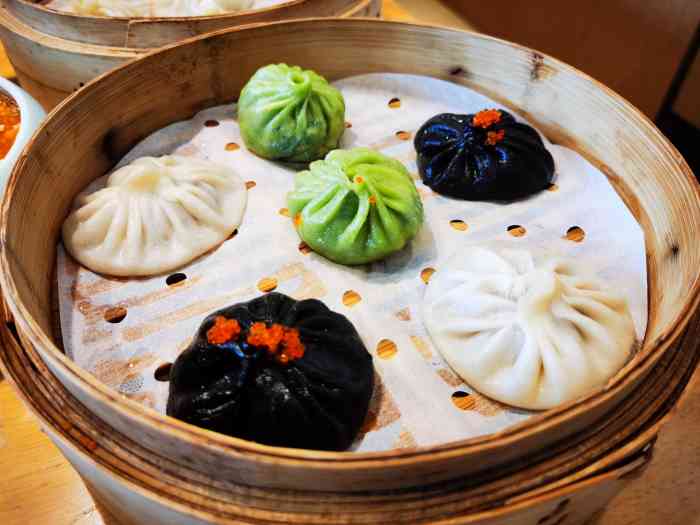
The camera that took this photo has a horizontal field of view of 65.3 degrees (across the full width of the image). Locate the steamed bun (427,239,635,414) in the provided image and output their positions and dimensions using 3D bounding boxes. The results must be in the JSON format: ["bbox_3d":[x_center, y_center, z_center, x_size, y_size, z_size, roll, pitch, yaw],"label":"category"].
[{"bbox_3d":[0.051,0.013,0.157,0.060,0.024,0.056,10,47,10],"label":"steamed bun"}]

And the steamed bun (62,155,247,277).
[{"bbox_3d":[-0.068,-0.022,0.192,0.064,0.023,0.053,-25,51,-22],"label":"steamed bun"}]

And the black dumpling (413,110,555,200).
[{"bbox_3d":[0.052,-0.045,0.213,0.055,0.024,0.048,15,48,15],"label":"black dumpling"}]

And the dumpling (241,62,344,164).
[{"bbox_3d":[-0.025,-0.065,0.228,0.046,0.031,0.045,-1,46,0],"label":"dumpling"}]

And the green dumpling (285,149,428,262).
[{"bbox_3d":[0.002,-0.023,0.191,0.047,0.026,0.048,-1,46,0],"label":"green dumpling"}]

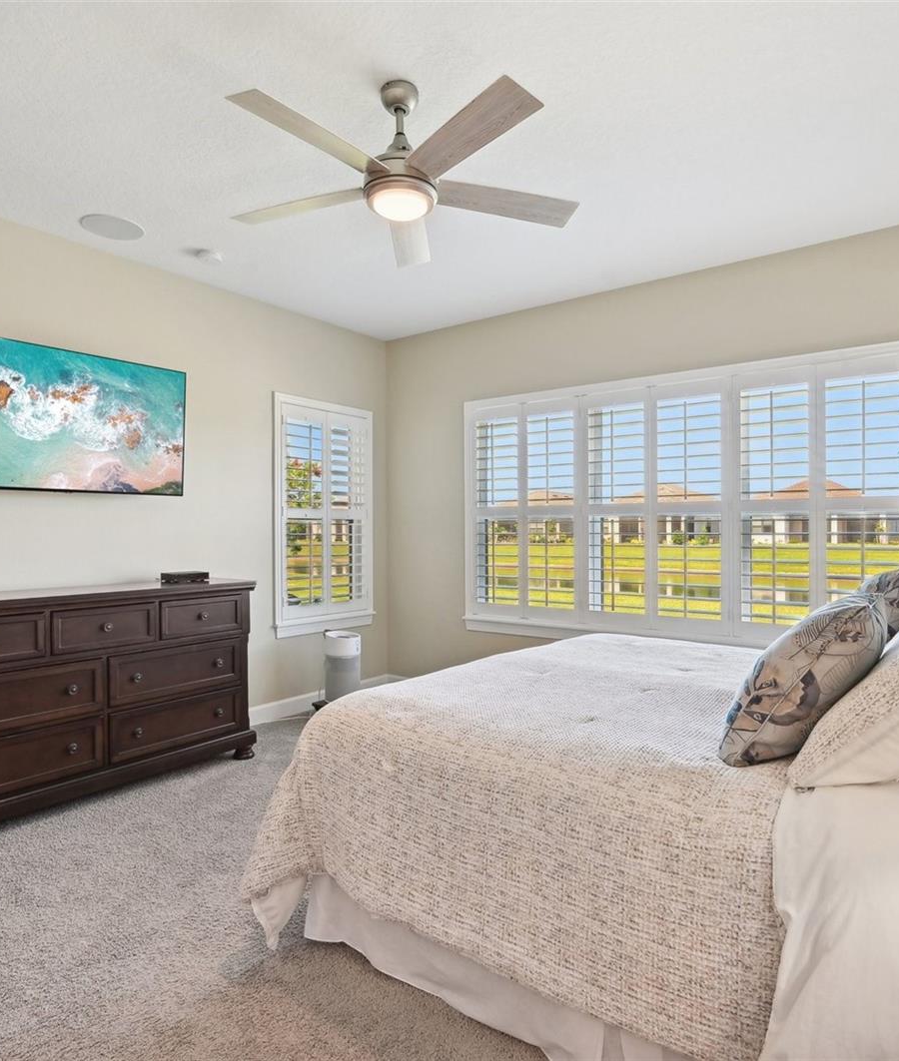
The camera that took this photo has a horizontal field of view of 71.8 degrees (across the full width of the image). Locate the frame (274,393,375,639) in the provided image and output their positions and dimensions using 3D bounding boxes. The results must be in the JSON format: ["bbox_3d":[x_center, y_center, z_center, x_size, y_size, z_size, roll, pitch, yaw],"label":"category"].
[{"bbox_3d":[-0.884,-0.097,4.574,0.100,1.670,0.900,1,1,39],"label":"frame"}]

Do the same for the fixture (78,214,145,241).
[{"bbox_3d":[-1.699,-1.521,3.122,0.285,0.030,0.285,0,0,0],"label":"fixture"}]

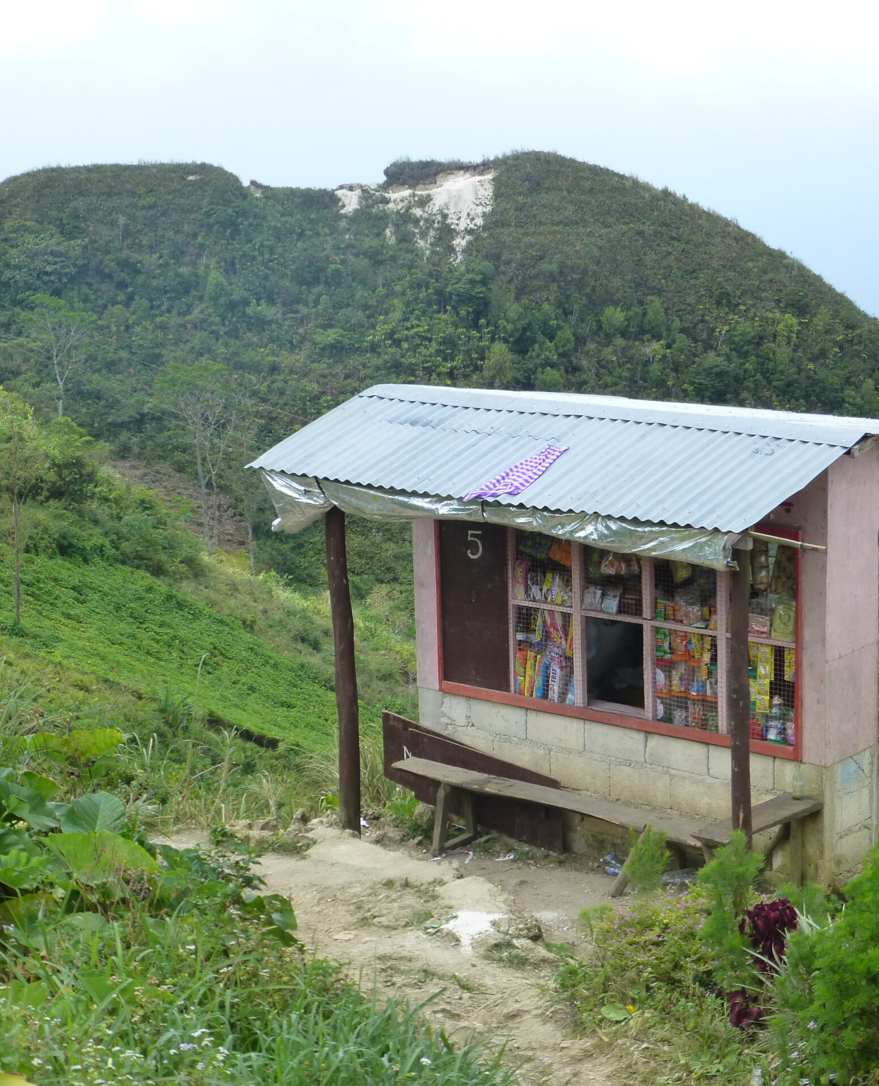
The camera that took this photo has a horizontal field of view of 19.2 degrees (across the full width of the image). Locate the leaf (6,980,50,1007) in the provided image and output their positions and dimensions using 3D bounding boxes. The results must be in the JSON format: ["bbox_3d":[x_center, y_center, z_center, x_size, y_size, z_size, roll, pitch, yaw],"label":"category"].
[{"bbox_3d":[-1.731,1.895,10.900,0.180,0.080,0.140,-2,12,0],"label":"leaf"}]

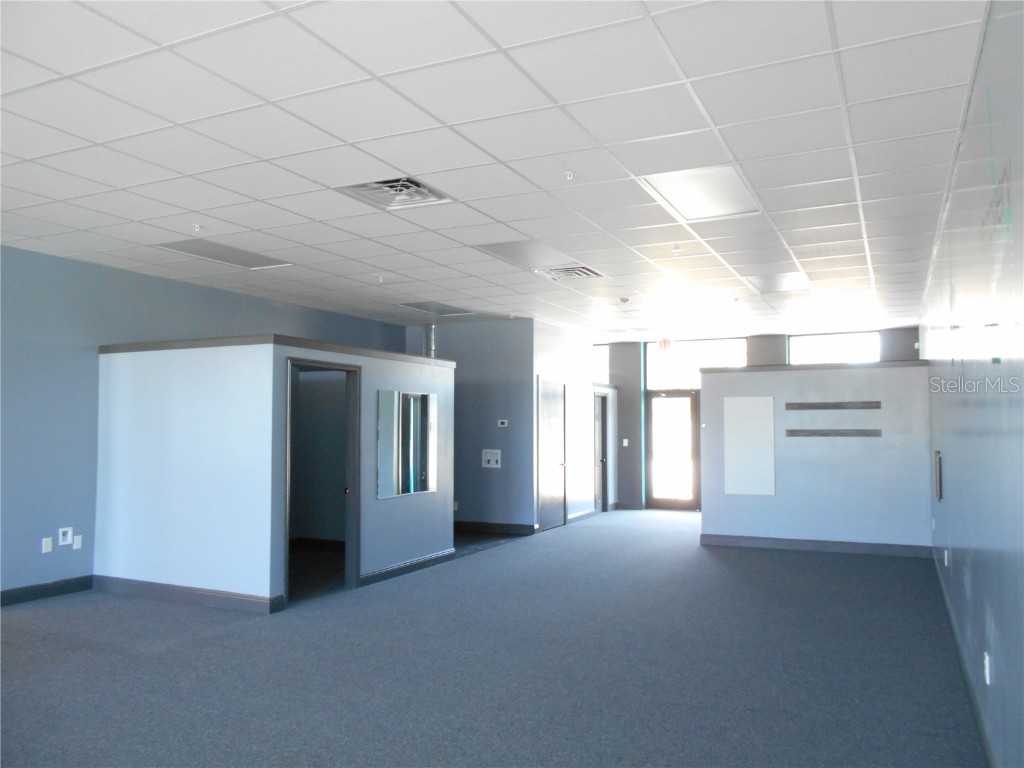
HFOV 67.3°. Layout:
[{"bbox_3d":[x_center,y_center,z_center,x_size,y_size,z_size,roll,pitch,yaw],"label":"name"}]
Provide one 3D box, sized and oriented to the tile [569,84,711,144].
[{"bbox_3d":[0.623,-1.319,3.762,0.600,0.020,0.600,-1,-3,26],"label":"tile"}]

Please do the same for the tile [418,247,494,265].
[{"bbox_3d":[-0.500,-1.185,7.027,0.605,0.020,0.605,-1,-3,26],"label":"tile"}]

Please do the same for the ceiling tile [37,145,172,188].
[{"bbox_3d":[-2.404,-1.293,4.572,0.605,0.020,0.605,-1,-3,26],"label":"ceiling tile"}]

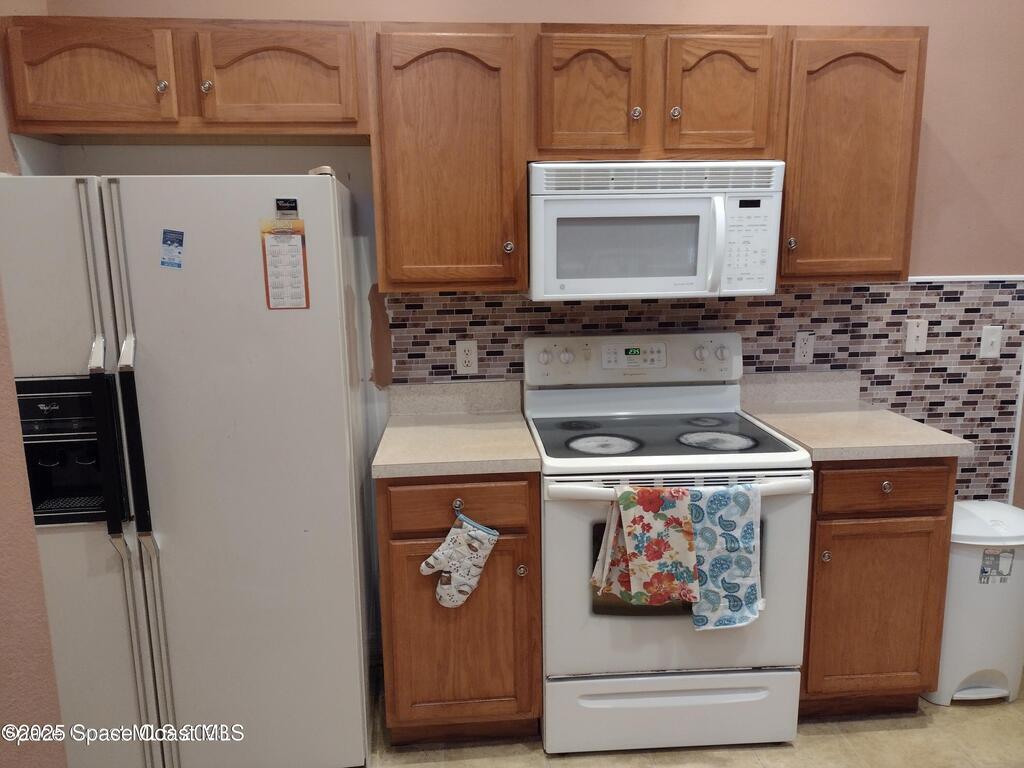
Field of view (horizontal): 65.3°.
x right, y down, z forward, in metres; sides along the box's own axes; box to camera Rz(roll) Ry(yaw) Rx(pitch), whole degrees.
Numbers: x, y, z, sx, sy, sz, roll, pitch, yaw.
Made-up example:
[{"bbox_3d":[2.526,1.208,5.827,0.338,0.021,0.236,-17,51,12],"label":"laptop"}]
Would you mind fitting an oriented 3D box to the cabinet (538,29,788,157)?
[{"bbox_3d":[0.416,-0.882,2.502,0.774,0.384,0.344,-2,11,-4],"label":"cabinet"}]

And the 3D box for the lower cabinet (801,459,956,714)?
[{"bbox_3d":[1.058,0.590,2.676,0.446,0.879,0.635,-2,11,-4],"label":"lower cabinet"}]

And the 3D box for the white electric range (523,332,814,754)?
[{"bbox_3d":[0.451,0.466,2.563,0.766,1.184,0.678,-2,11,-4],"label":"white electric range"}]

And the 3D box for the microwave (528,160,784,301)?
[{"bbox_3d":[0.422,-0.488,2.546,0.763,0.410,0.402,-2,11,-4],"label":"microwave"}]

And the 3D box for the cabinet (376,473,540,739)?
[{"bbox_3d":[-0.163,0.626,2.589,0.456,0.879,0.635,-2,11,-4],"label":"cabinet"}]

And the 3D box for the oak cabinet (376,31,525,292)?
[{"bbox_3d":[-0.193,-0.679,2.494,0.454,0.762,0.344,-2,11,-4],"label":"oak cabinet"}]

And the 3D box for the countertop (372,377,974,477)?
[{"bbox_3d":[0.451,0.104,2.538,1.714,0.149,0.638,-2,11,-4],"label":"countertop"}]

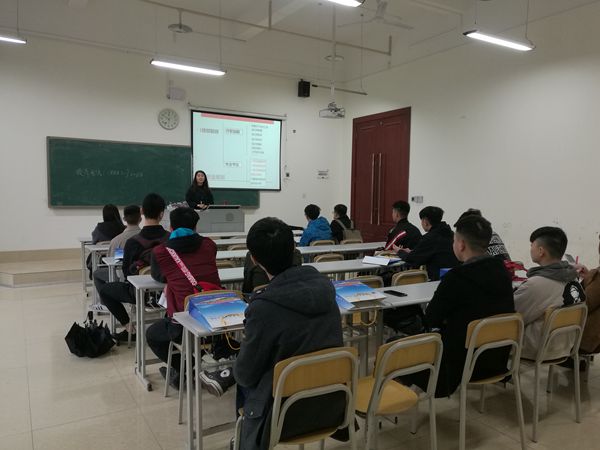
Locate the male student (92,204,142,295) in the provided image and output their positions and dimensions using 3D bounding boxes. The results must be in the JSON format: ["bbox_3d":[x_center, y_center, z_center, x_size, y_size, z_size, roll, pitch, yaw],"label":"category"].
[{"bbox_3d":[-1.976,0.409,5.346,0.520,1.240,0.740,-2,5,-31],"label":"male student"}]

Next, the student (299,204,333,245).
[{"bbox_3d":[0.138,0.354,6.466,0.520,1.260,0.720,-2,5,-37],"label":"student"}]

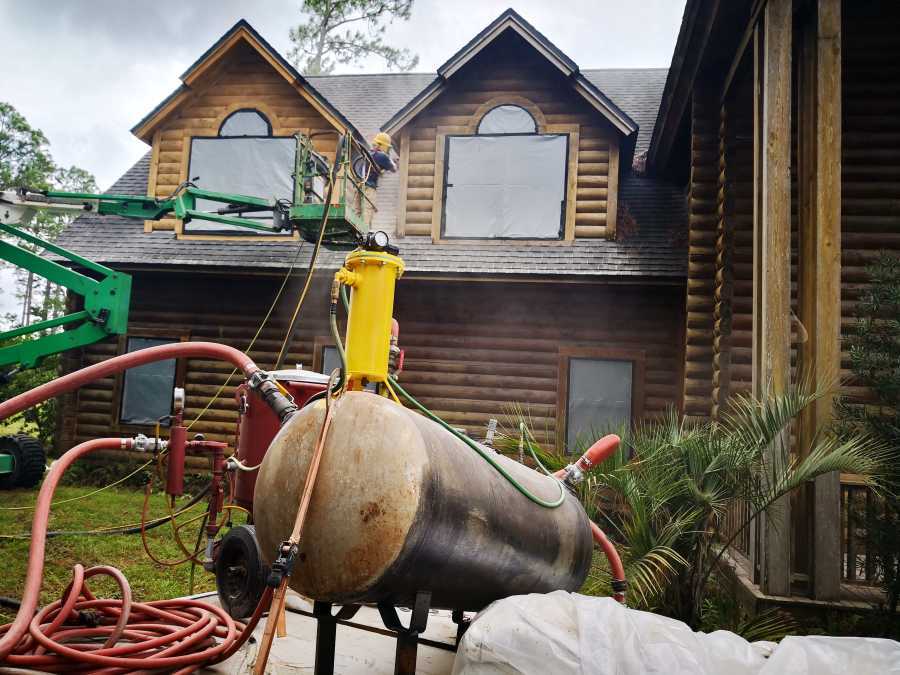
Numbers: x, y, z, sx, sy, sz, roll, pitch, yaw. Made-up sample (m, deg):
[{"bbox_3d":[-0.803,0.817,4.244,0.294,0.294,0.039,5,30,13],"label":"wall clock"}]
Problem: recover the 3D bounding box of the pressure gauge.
[{"bbox_3d":[-0.234,-0.330,2.360,0.056,0.058,0.033,7,-6,-37],"label":"pressure gauge"}]

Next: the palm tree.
[{"bbox_3d":[1.648,1.218,4.750,2.500,1.800,2.200,3,-5,0],"label":"palm tree"}]

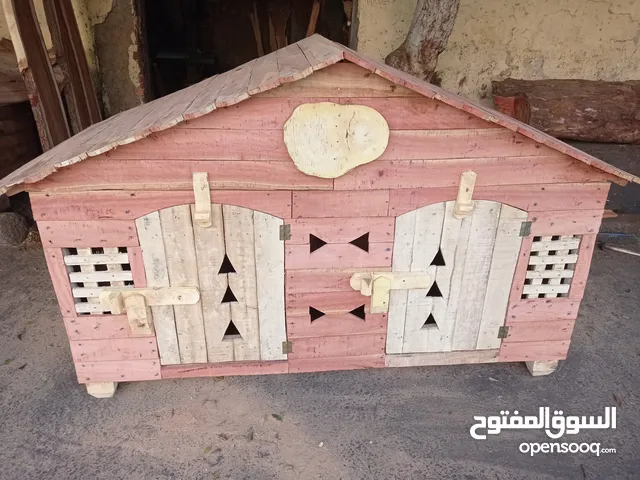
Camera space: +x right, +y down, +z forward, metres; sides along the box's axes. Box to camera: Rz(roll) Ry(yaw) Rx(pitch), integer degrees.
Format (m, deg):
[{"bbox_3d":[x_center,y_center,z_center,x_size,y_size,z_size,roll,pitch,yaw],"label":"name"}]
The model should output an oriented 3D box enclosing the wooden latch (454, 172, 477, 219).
[{"bbox_3d":[0.454,-0.143,1.615,0.060,0.155,0.045,-2,26,-4],"label":"wooden latch"}]

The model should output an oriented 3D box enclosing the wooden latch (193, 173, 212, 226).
[{"bbox_3d":[-0.350,-0.125,1.558,0.053,0.168,0.045,-2,26,-4],"label":"wooden latch"}]

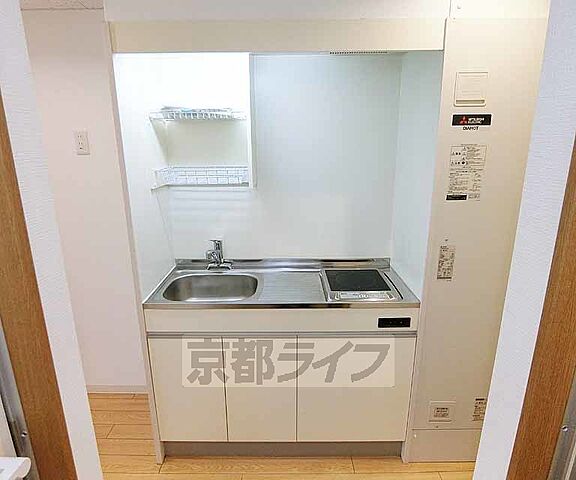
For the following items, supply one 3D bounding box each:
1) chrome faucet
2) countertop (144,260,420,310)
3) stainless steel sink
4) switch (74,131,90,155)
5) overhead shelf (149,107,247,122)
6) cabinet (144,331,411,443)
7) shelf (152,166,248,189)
[{"bbox_3d":[-0.374,0.094,1.738,0.139,0.178,0.158,2,14,8],"label":"chrome faucet"},{"bbox_3d":[-0.027,0.200,1.626,1.188,0.077,0.446,0,14,0],"label":"countertop"},{"bbox_3d":[-0.354,0.291,1.604,0.426,0.148,0.307,0,14,0],"label":"stainless steel sink"},{"bbox_3d":[-1.081,-0.509,1.728,0.069,0.119,0.010,0,14,0],"label":"switch"},{"bbox_3d":[-0.403,-0.589,1.544,0.441,0.046,0.198,0,14,0],"label":"overhead shelf"},{"bbox_3d":[-0.025,0.639,1.746,1.190,0.607,0.440,0,15,0],"label":"cabinet"},{"bbox_3d":[-0.401,-0.301,1.612,0.441,0.084,0.208,0,14,0],"label":"shelf"}]

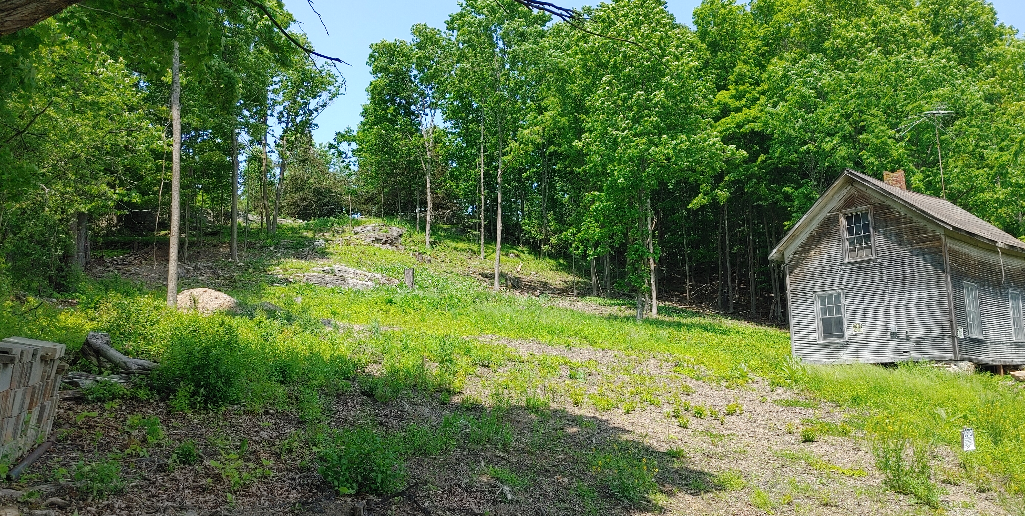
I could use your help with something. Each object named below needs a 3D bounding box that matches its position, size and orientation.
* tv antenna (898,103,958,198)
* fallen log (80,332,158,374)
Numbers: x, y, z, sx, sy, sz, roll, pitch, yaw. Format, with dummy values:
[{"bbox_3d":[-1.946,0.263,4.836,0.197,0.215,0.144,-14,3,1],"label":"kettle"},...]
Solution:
[{"bbox_3d":[14.864,-3.665,27.246,2.300,3.400,1.700,-2,-10,9],"label":"tv antenna"},{"bbox_3d":[-5.742,1.416,11.300,1.200,0.600,0.450,-1,-10,6],"label":"fallen log"}]

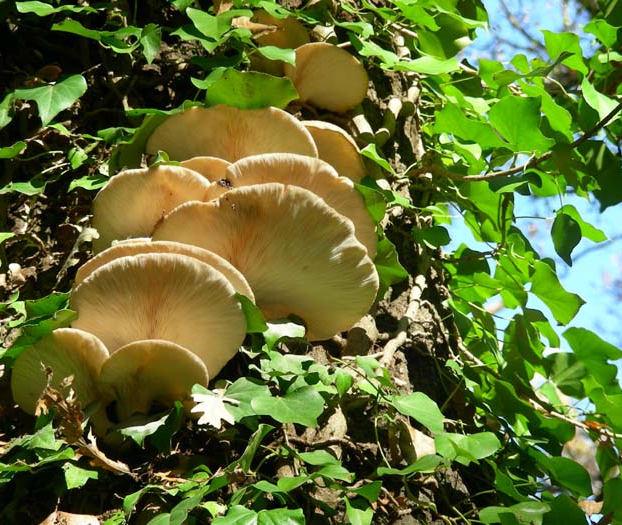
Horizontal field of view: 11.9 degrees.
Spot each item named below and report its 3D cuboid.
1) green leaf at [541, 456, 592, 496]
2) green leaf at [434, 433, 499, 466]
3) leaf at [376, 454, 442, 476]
[{"bbox_3d":[0.211,0.177,2.470,0.042,0.028,0.024,0,-25,0],"label":"green leaf"},{"bbox_3d":[0.138,0.165,2.660,0.058,0.038,0.012,0,-49,0],"label":"green leaf"},{"bbox_3d":[0.086,0.179,2.640,0.058,0.015,0.035,0,-19,0],"label":"leaf"}]

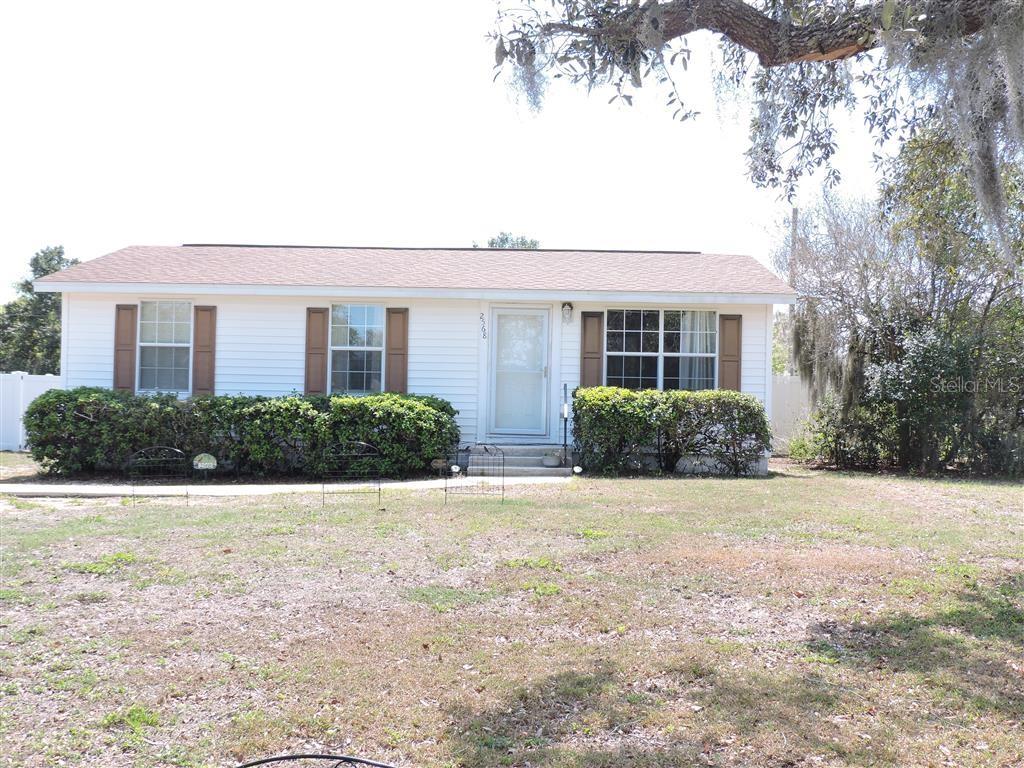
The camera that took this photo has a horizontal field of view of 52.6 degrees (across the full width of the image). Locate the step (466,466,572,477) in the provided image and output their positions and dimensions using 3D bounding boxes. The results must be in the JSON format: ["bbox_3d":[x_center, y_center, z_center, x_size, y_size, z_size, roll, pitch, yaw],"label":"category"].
[{"bbox_3d":[0.125,1.313,15.359,1.540,0.140,0.320,1,-1,3],"label":"step"}]

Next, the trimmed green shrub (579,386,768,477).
[{"bbox_3d":[2.411,0.718,15.650,2.900,1.270,0.950,1,-1,3],"label":"trimmed green shrub"}]

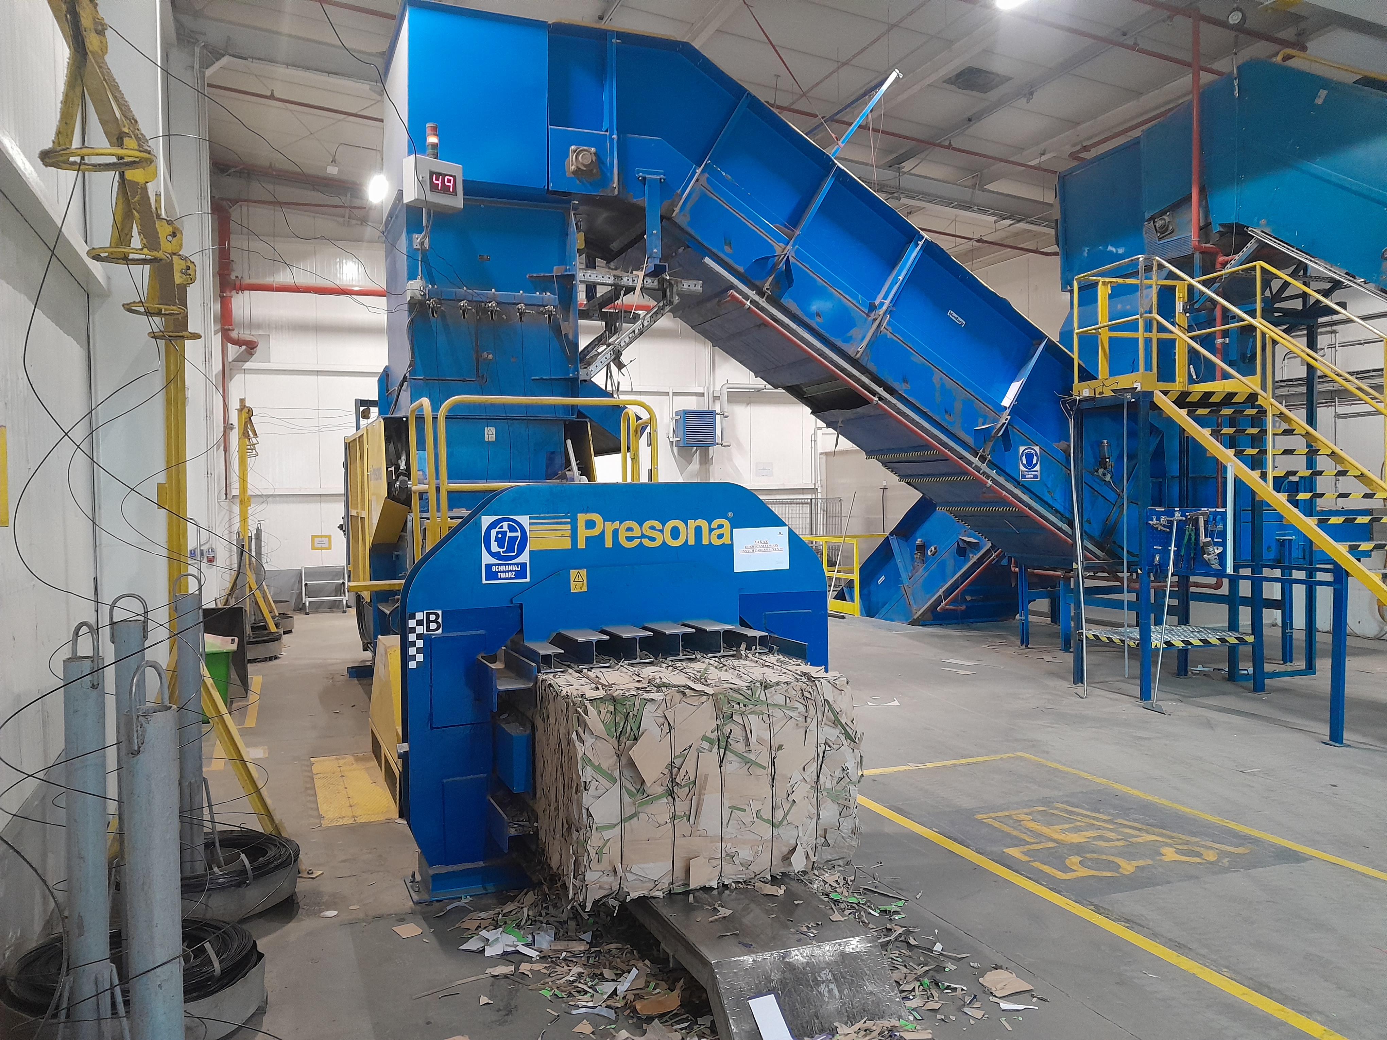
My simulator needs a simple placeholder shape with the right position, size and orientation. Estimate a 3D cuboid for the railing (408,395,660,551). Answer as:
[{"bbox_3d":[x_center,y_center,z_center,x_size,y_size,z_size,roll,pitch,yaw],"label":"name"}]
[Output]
[{"bbox_3d":[-1.025,-0.185,6.789,1.330,1.080,1.220,-1,2,-22],"label":"railing"}]

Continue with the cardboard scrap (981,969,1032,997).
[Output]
[{"bbox_3d":[1.126,1.660,3.898,0.165,0.025,0.160,-1,2,-22],"label":"cardboard scrap"}]

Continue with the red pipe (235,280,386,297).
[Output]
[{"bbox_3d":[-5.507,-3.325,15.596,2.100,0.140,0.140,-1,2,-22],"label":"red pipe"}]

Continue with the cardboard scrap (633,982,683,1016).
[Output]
[{"bbox_3d":[-0.121,1.643,3.719,0.155,0.045,0.110,-1,2,-22],"label":"cardboard scrap"}]

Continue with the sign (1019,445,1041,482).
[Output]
[{"bbox_3d":[2.963,-0.494,9.517,0.216,0.300,0.010,-1,2,-22],"label":"sign"}]

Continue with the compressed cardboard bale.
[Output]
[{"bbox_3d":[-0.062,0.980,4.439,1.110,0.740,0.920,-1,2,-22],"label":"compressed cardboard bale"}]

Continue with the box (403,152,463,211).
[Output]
[{"bbox_3d":[-1.714,-2.217,7.150,0.357,0.283,0.143,-2,3,-45],"label":"box"}]

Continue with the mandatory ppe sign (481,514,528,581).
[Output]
[{"bbox_3d":[-0.832,0.132,4.806,0.214,0.297,0.010,-1,2,-22],"label":"mandatory ppe sign"}]

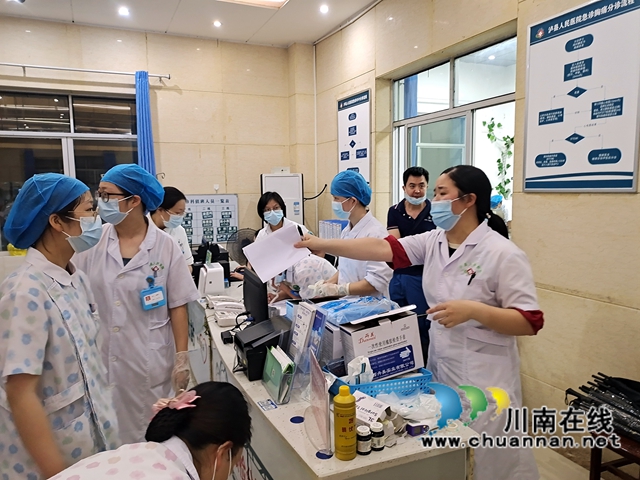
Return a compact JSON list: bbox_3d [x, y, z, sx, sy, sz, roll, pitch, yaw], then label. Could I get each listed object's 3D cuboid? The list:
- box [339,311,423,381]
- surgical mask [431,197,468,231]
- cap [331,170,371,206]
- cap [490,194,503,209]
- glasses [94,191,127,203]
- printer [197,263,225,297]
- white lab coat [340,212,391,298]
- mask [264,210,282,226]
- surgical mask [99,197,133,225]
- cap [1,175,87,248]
[{"bbox_3d":[0.241,0.416,1.881,0.275,0.200,0.122,-10,4,-20],"label":"box"},{"bbox_3d":[0.430,-0.089,1.610,0.095,0.113,0.130,-2,6,-11],"label":"surgical mask"},{"bbox_3d":[0.155,-0.257,2.400,0.205,0.180,0.190,-2,6,-14],"label":"cap"},{"bbox_3d":[2.191,-0.474,6.000,0.240,0.190,0.210,-1,6,-6],"label":"cap"},{"bbox_3d":[-0.754,-0.162,1.797,0.140,0.045,0.140,4,8,37],"label":"glasses"},{"bbox_3d":[-0.827,0.300,3.651,0.170,0.220,0.170,-3,7,-24],"label":"printer"},{"bbox_3d":[0.240,0.299,2.466,0.270,0.900,0.410,-2,6,-14],"label":"white lab coat"},{"bbox_3d":[-0.298,-0.138,3.080,0.135,0.110,0.085,-10,6,-6],"label":"mask"},{"bbox_3d":[-0.761,-0.109,1.780,0.130,0.108,0.095,4,8,37],"label":"surgical mask"},{"bbox_3d":[-0.811,-0.087,1.420,0.230,0.215,0.200,-4,7,-25],"label":"cap"}]

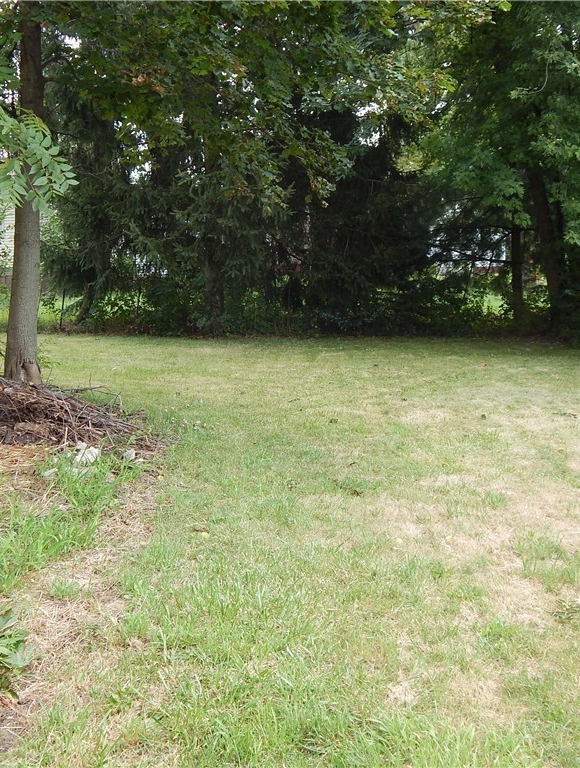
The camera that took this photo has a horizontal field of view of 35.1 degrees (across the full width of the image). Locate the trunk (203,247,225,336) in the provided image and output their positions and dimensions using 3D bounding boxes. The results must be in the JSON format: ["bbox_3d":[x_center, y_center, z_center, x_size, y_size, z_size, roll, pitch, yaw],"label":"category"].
[{"bbox_3d":[-1.701,-2.052,20.397,0.460,1.903,0.450,-1,7,-5],"label":"trunk"}]

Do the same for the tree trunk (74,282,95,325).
[{"bbox_3d":[-5.023,-1.966,22.416,0.450,1.023,0.380,-2,7,-12],"label":"tree trunk"}]

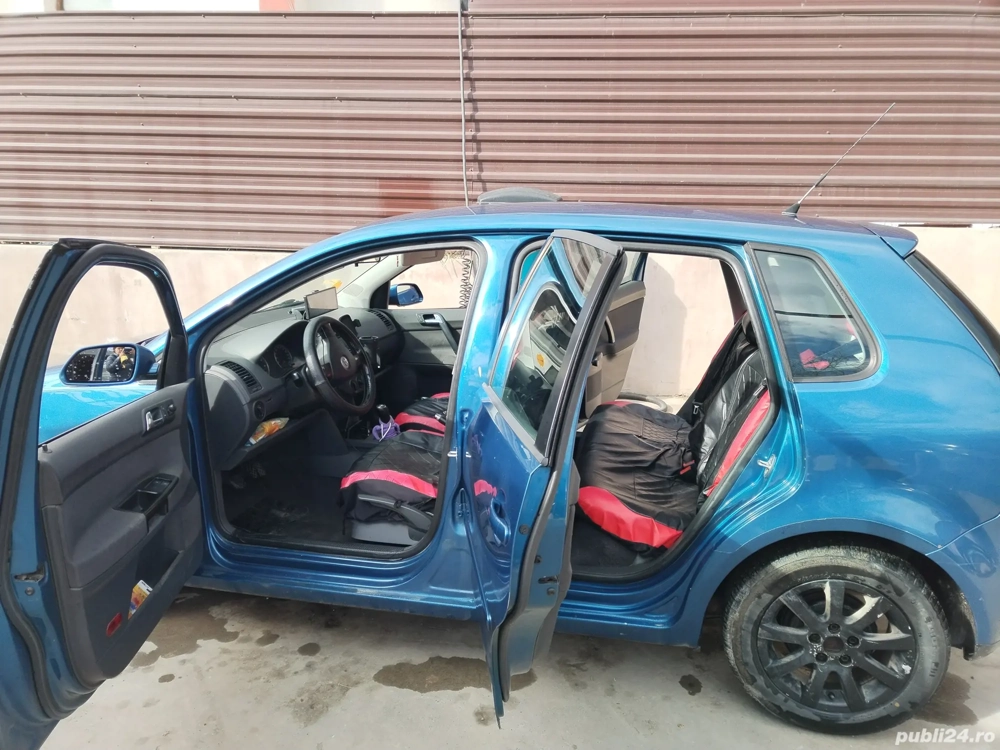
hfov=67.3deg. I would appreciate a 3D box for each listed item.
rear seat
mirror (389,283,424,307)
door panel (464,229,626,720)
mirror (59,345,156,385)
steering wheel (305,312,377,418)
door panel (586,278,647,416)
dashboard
[{"bbox_3d":[0.717,0.134,2.781,0.780,0.700,1.300,1,14,15],"label":"rear seat"},{"bbox_3d":[-0.491,-0.419,3.911,0.120,0.128,0.210,1,14,15],"label":"mirror"},{"bbox_3d":[0.044,0.245,1.772,0.270,1.140,0.920,-5,13,-10],"label":"door panel"},{"bbox_3d":[-1.176,-0.033,2.250,0.240,0.128,0.120,-4,13,-6],"label":"mirror"},{"bbox_3d":[-0.576,-0.042,2.720,0.100,0.380,0.380,-25,5,20],"label":"steering wheel"},{"bbox_3d":[0.635,-0.133,3.992,0.100,0.630,0.740,7,16,36],"label":"door panel"},{"bbox_3d":[-0.860,-0.039,3.179,0.580,0.460,1.380,1,14,15],"label":"dashboard"}]

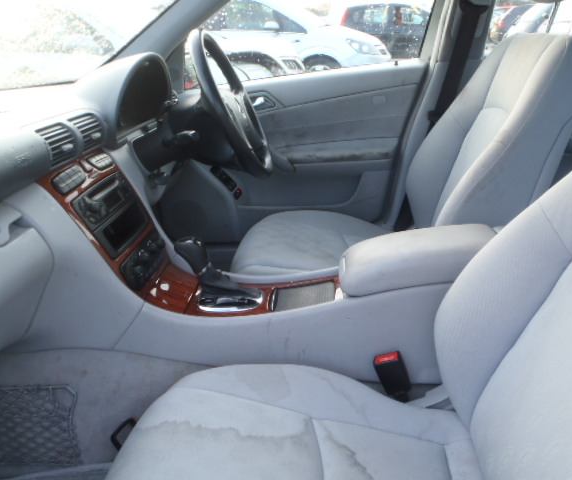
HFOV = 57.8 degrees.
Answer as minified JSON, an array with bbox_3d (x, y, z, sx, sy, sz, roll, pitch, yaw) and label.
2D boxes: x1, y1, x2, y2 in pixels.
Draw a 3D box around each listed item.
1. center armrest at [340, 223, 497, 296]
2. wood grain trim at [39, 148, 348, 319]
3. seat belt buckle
[{"bbox_3d":[0.240,0.024,0.928,0.300,0.072,0.165,-9,22,16],"label":"center armrest"},{"bbox_3d":[-0.159,-0.015,1.003,0.510,0.315,0.250,0,24,12],"label":"wood grain trim"},{"bbox_3d":[0.186,0.235,0.894,0.044,0.095,0.028,-16,20,19],"label":"seat belt buckle"}]

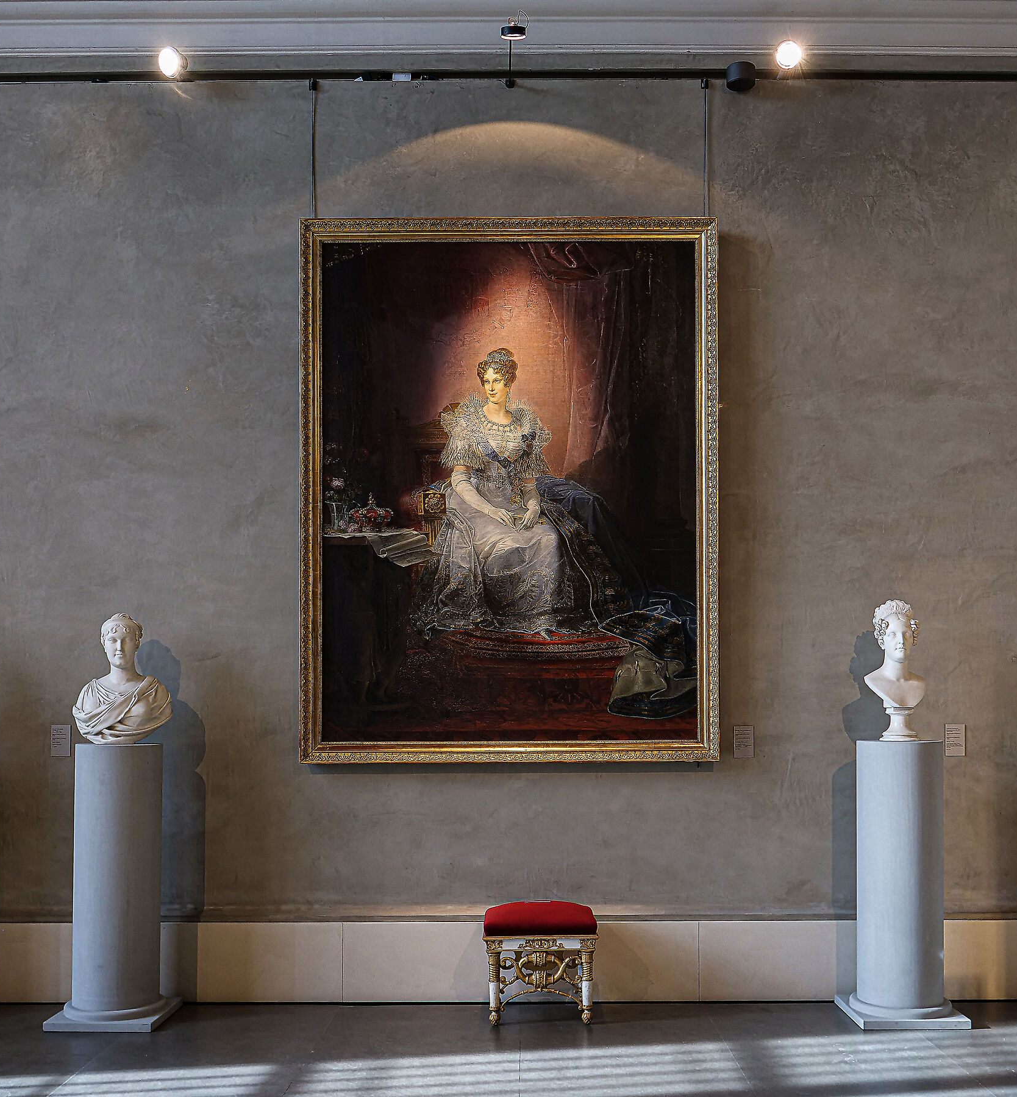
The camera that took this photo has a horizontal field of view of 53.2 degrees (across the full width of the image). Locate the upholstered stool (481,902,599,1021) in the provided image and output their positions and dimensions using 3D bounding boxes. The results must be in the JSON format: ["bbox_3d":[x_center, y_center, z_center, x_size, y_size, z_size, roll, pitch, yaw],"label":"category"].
[{"bbox_3d":[0.146,1.881,4.630,0.500,0.490,0.350,0,-4,0],"label":"upholstered stool"}]

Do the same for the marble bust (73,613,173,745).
[{"bbox_3d":[-1.772,0.601,4.660,0.435,0.595,0.270,0,-4,-6],"label":"marble bust"}]

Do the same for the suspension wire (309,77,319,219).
[{"bbox_3d":[-0.895,-1.840,4.660,0.025,0.650,0.025,0,-1,0],"label":"suspension wire"}]

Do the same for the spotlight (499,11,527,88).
[{"bbox_3d":[0.020,-2.240,4.560,0.120,0.210,0.330,0,-1,0],"label":"spotlight"}]

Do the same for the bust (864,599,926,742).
[{"bbox_3d":[1.678,0.530,4.400,0.265,0.620,0.240,0,-1,-3],"label":"bust"}]

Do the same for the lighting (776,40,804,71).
[{"bbox_3d":[1.325,-2.329,4.780,0.128,0.128,0.110,-1,23,13],"label":"lighting"}]

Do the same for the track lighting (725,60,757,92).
[{"bbox_3d":[1.105,-2.243,4.820,0.135,0.085,0.135,0,-6,0],"label":"track lighting"}]

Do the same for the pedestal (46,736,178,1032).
[{"bbox_3d":[-1.696,1.450,4.400,0.425,1.165,0.425,0,-1,0],"label":"pedestal"}]

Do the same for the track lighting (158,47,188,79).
[{"bbox_3d":[-1.495,-2.165,4.520,0.120,0.120,0.090,-1,11,35],"label":"track lighting"}]

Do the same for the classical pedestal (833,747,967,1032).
[{"bbox_3d":[1.791,1.508,4.640,0.455,1.200,0.430,0,-4,0],"label":"classical pedestal"}]

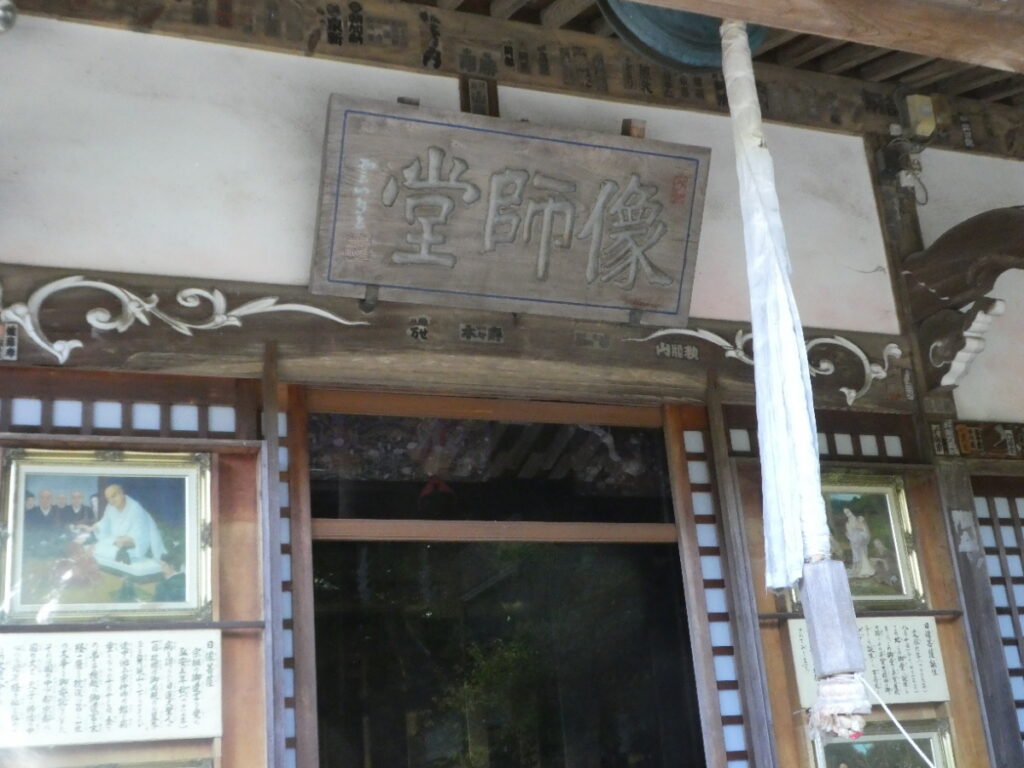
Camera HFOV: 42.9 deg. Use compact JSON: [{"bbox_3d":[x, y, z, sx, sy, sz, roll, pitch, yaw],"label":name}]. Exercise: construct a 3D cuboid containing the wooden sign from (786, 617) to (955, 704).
[{"bbox_3d":[1.299,1.014,4.739,0.641,0.313,0.025,3,-21,-21],"label":"wooden sign"}]

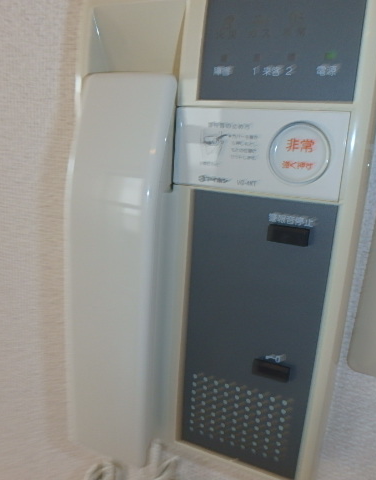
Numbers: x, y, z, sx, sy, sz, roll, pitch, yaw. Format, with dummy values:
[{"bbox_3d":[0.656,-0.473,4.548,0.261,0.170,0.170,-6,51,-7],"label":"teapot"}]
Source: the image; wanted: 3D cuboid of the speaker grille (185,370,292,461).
[{"bbox_3d":[0.029,0.104,0.228,0.057,0.042,0.006,9,18,21],"label":"speaker grille"}]

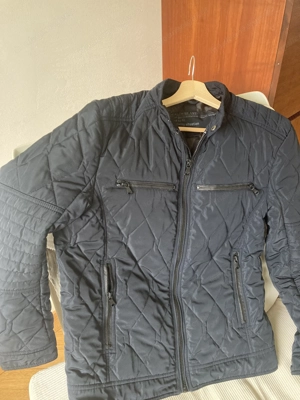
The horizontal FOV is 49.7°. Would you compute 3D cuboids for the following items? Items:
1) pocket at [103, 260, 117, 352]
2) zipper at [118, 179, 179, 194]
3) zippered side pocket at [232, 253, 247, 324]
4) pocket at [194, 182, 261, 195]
[{"bbox_3d":[-0.085,0.220,0.675,0.026,0.186,0.016,-1,-2,-17],"label":"pocket"},{"bbox_3d":[-0.007,-0.030,0.710,0.132,0.026,0.015,5,-4,-14],"label":"zipper"},{"bbox_3d":[0.210,0.207,0.760,0.022,0.167,0.015,-7,-1,-15],"label":"zippered side pocket"},{"bbox_3d":[0.180,-0.029,0.755,0.160,0.026,0.015,-2,-2,-15],"label":"pocket"}]

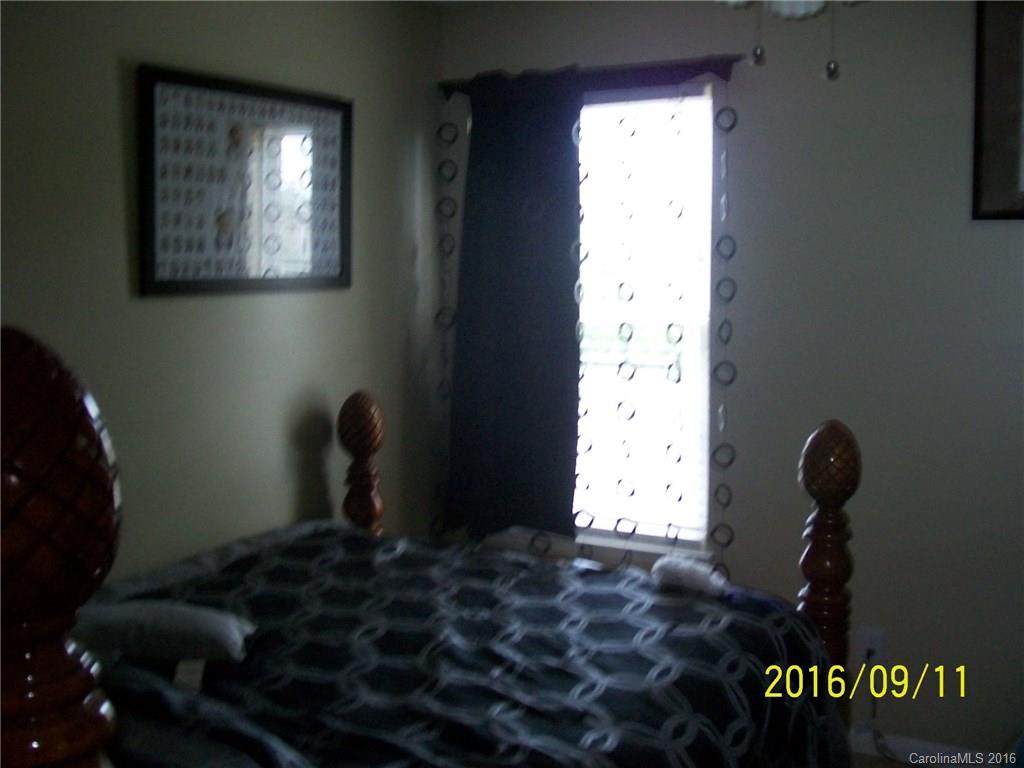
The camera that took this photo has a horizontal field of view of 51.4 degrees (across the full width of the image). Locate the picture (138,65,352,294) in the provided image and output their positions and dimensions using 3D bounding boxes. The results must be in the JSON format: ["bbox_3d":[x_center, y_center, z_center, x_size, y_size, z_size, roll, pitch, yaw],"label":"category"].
[{"bbox_3d":[-0.774,-0.590,3.239,0.030,0.612,0.845,7,8,33],"label":"picture"}]

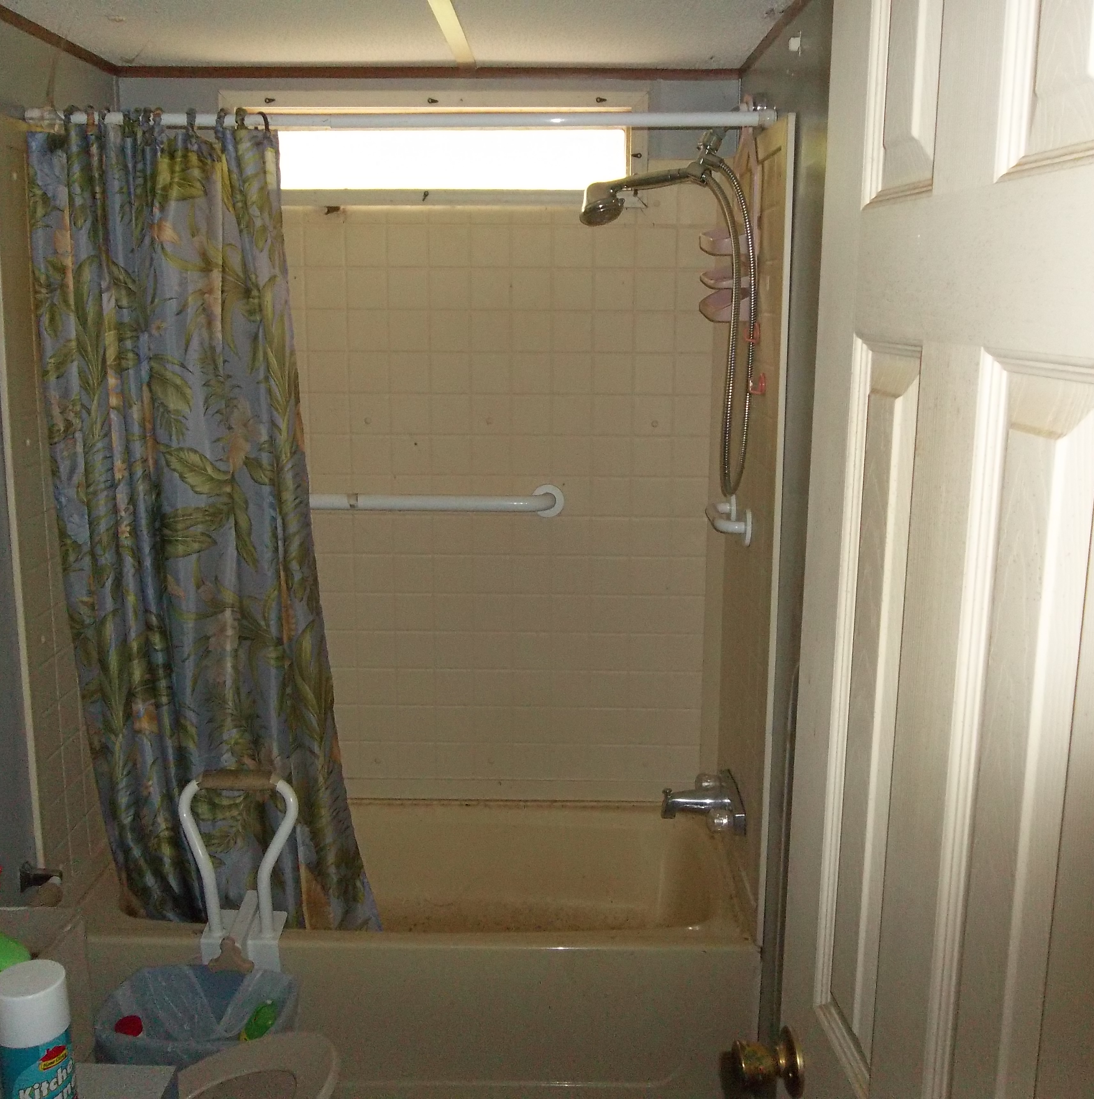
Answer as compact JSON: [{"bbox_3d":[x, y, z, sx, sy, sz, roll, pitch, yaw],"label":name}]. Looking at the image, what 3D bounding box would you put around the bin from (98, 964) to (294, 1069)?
[{"bbox_3d":[-0.631,0.990,2.121,0.310,0.350,0.215,0,11,1],"label":"bin"}]

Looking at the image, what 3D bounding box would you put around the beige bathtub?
[{"bbox_3d":[-0.279,0.882,2.577,1.394,0.385,0.673,0,11,1],"label":"beige bathtub"}]

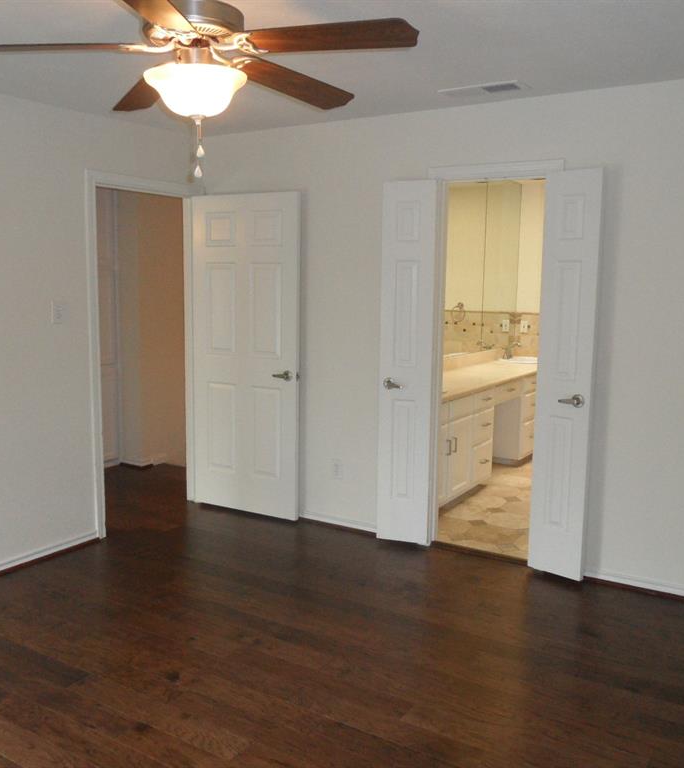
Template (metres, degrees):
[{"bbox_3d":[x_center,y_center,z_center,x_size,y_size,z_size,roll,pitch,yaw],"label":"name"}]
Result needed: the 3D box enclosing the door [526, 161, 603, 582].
[{"bbox_3d":[1.118,-0.016,3.564,0.293,2.030,0.040,9,12,44],"label":"door"}]

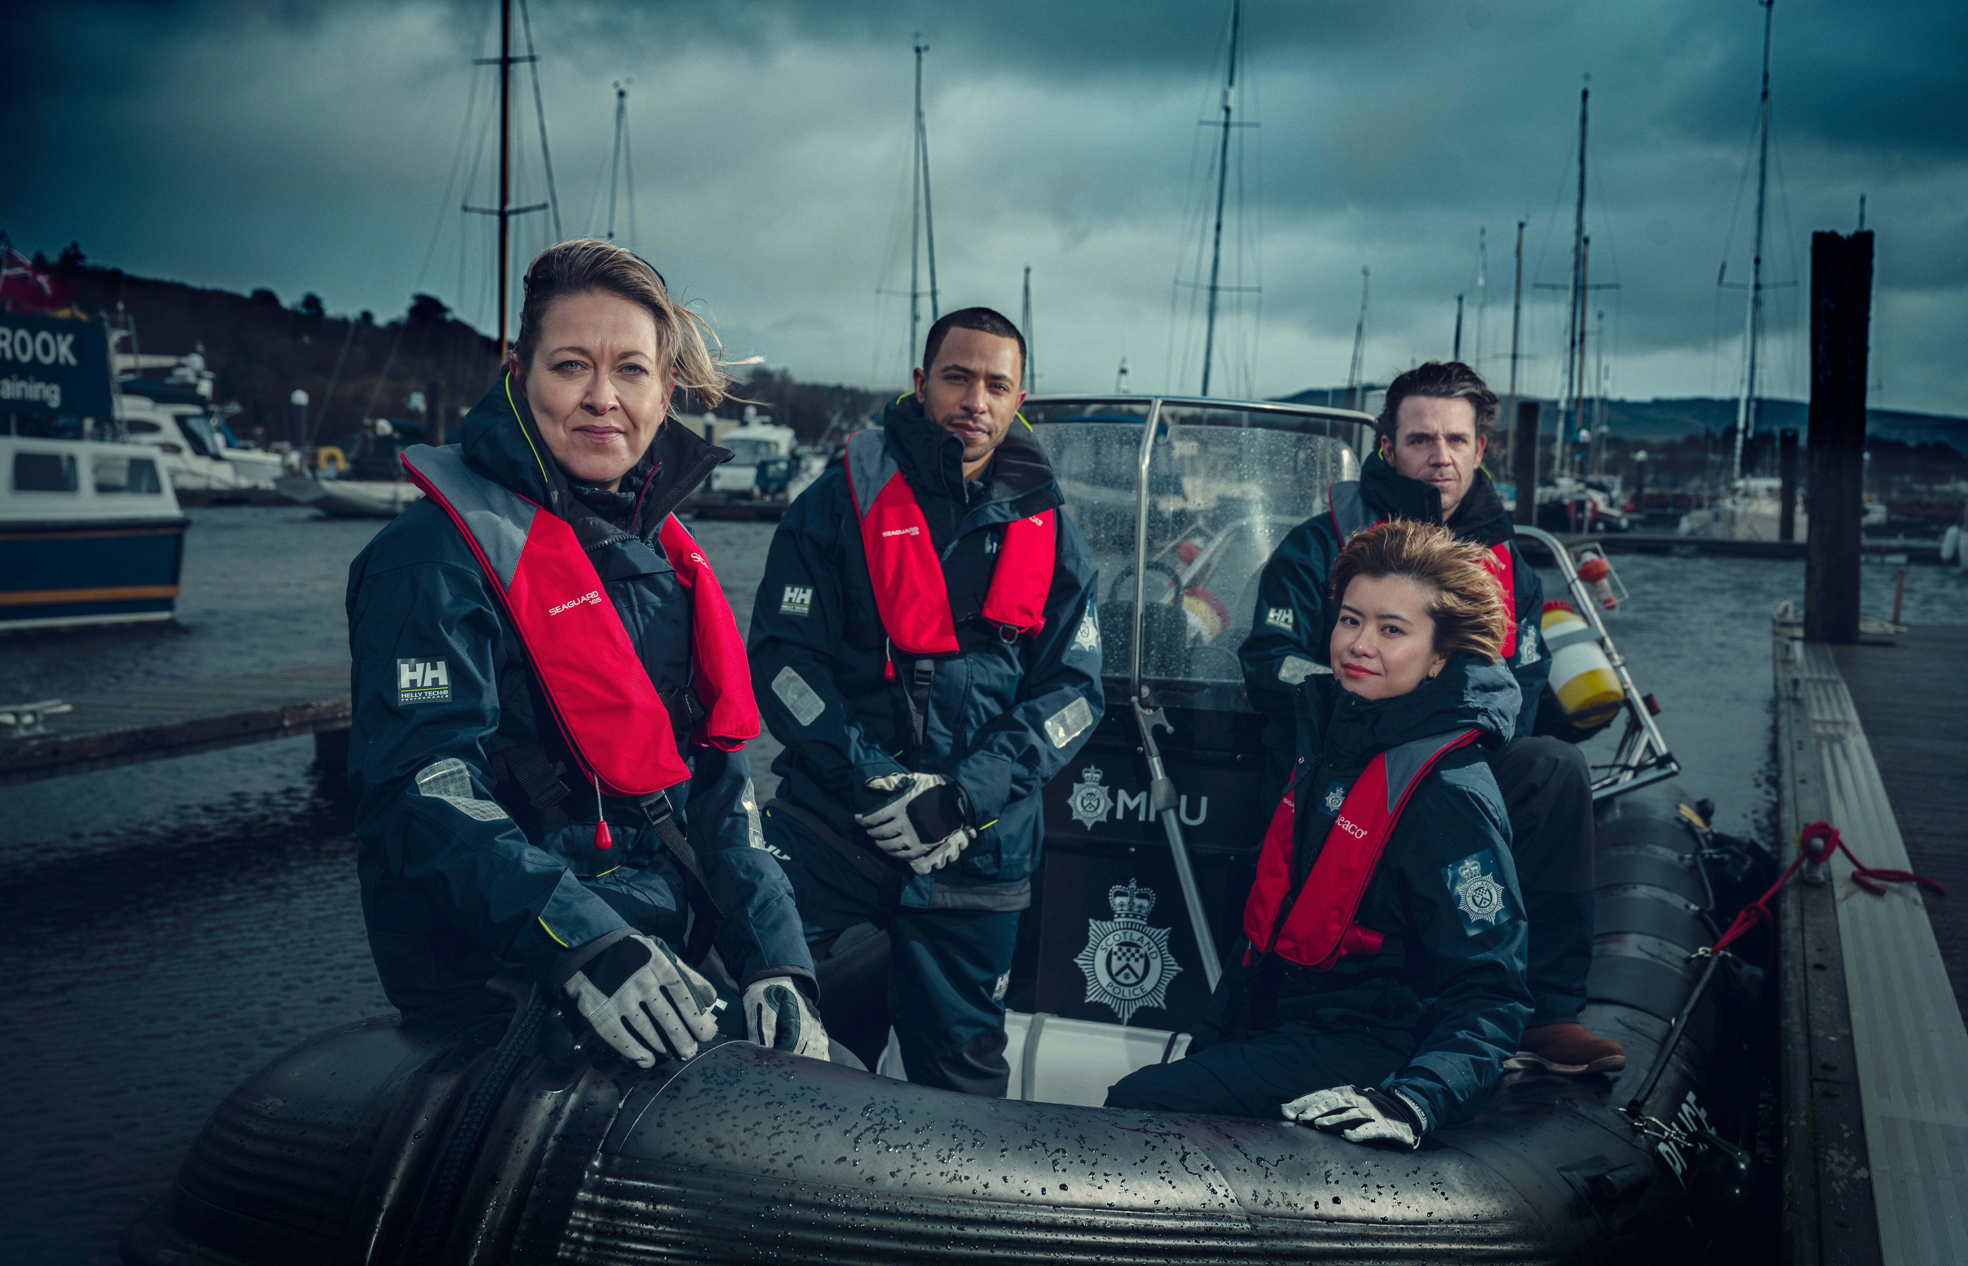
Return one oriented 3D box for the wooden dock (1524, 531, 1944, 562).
[{"bbox_3d":[17.140,-1.934,50.000,11.000,0.500,2.000,3,5,25],"label":"wooden dock"}]

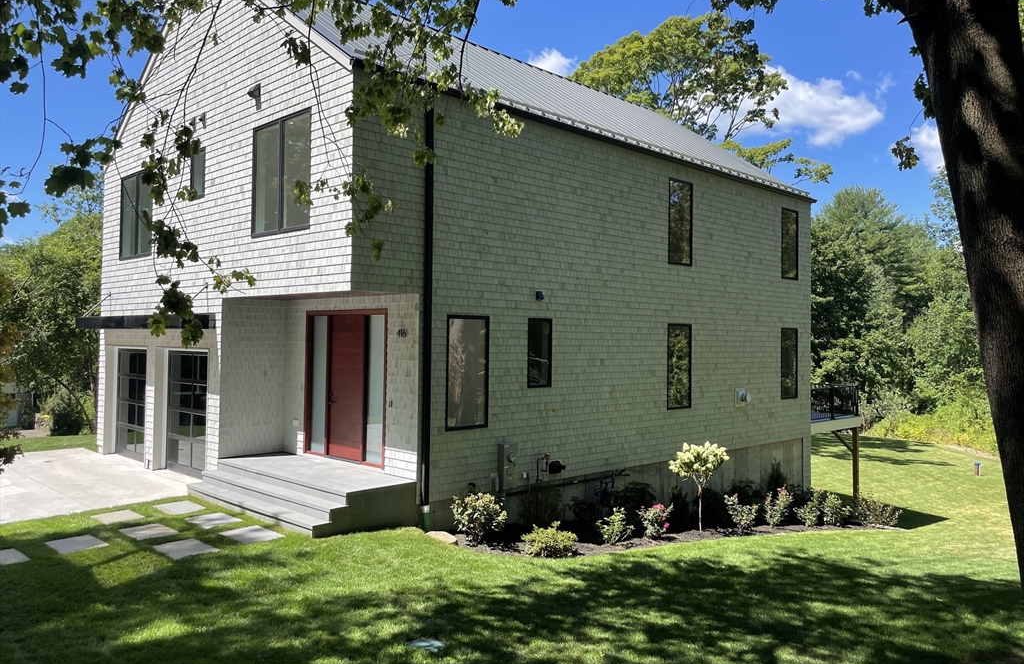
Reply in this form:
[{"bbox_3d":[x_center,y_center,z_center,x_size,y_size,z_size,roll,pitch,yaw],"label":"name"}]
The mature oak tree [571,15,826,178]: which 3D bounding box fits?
[{"bbox_3d":[8.500,-5.100,36.000,12.500,19.500,12.500,1,0,0],"label":"mature oak tree"}]

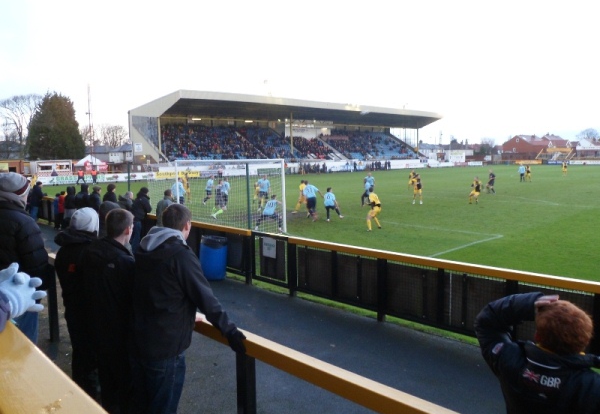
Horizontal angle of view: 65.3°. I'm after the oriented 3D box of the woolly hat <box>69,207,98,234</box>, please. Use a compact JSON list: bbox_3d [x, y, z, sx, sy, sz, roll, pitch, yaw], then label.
[{"bbox_3d":[-1.658,0.108,3.600,0.210,0.215,0.230,4,8,37],"label":"woolly hat"}]

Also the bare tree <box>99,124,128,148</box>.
[{"bbox_3d":[-50.958,-16.922,128.637,8.500,11.360,8.500,-3,7,-21],"label":"bare tree"}]

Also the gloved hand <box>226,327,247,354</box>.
[{"bbox_3d":[-0.407,0.859,3.000,0.120,0.155,0.100,6,9,43],"label":"gloved hand"}]

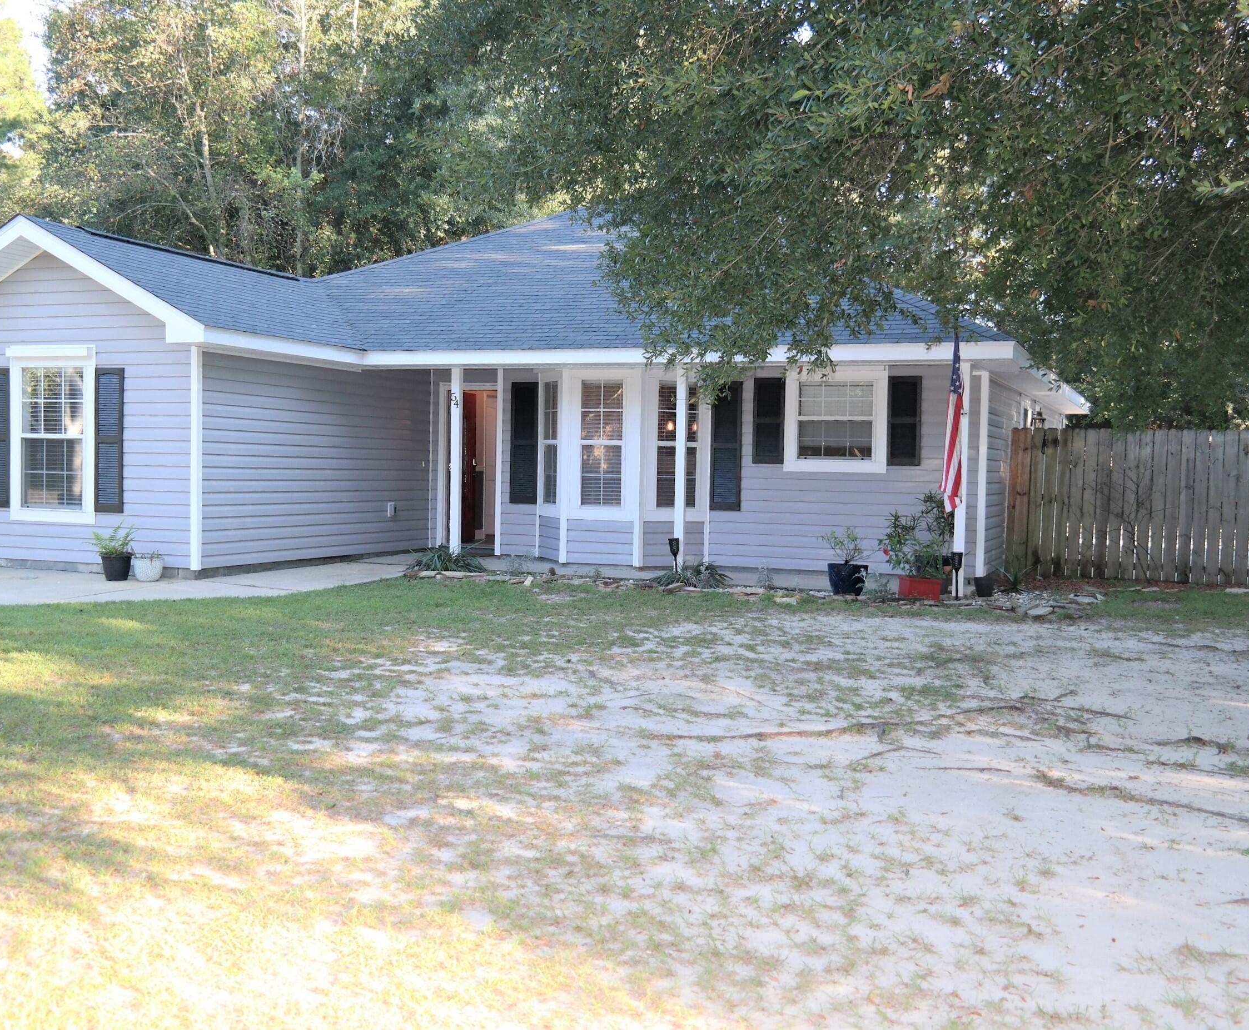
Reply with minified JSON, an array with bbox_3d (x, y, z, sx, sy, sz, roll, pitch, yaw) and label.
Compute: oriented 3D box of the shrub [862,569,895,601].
[{"bbox_3d":[2.518,0.692,11.450,0.330,0.310,0.300,2,2,21],"label":"shrub"}]

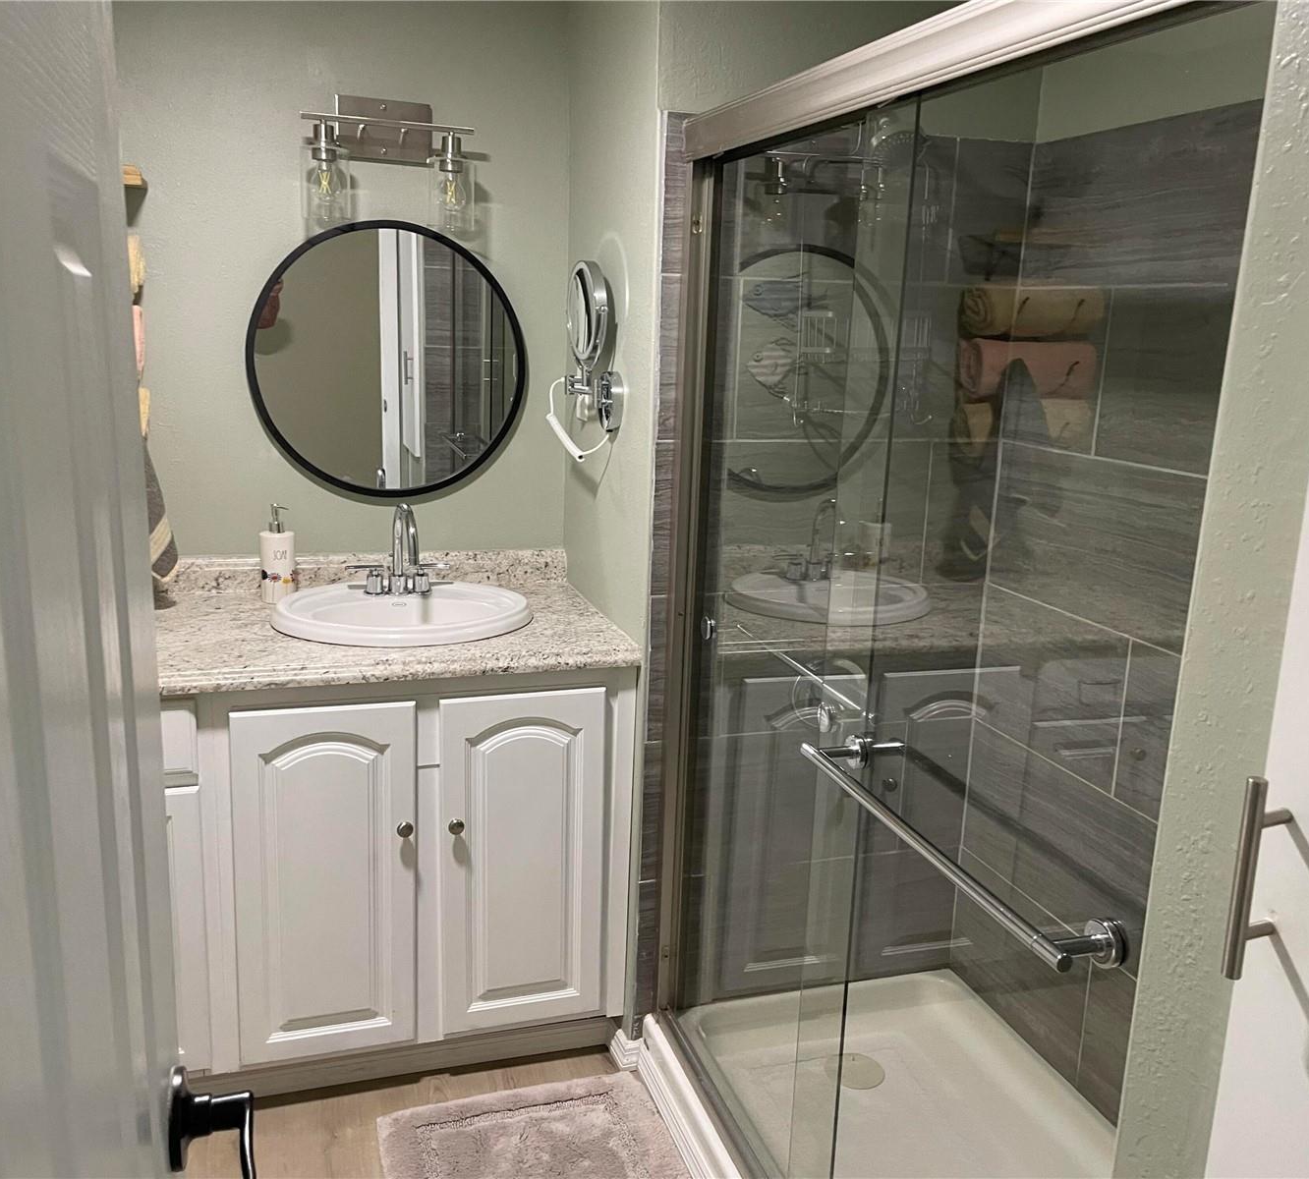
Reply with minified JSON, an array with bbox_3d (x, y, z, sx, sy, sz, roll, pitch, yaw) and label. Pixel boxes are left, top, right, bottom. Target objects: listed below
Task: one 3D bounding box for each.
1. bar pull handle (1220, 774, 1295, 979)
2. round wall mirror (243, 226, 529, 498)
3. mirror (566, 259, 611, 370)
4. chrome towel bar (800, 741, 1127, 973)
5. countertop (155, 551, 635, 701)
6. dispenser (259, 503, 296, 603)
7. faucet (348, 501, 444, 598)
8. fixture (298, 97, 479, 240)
[{"bbox_3d":[0.391,0.184,0.753,0.038,0.137,0.013,-2,14,-18],"label":"bar pull handle"},{"bbox_3d":[-0.590,-0.508,2.645,0.610,0.610,0.030,-2,14,-18],"label":"round wall mirror"},{"bbox_3d":[-0.135,-0.559,2.417,0.040,0.222,0.210,-3,14,-22],"label":"mirror"},{"bbox_3d":[0.316,0.273,1.337,0.083,0.045,0.558,-2,14,-18],"label":"chrome towel bar"},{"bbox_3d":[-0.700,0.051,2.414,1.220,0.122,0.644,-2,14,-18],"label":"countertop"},{"bbox_3d":[-0.824,-0.080,2.591,0.078,0.213,0.076,8,15,26],"label":"dispenser"},{"bbox_3d":[-0.547,-0.084,2.551,0.215,0.207,0.155,-2,14,-18],"label":"faucet"},{"bbox_3d":[-0.560,-0.896,2.484,0.352,0.268,0.170,-2,14,-18],"label":"fixture"}]

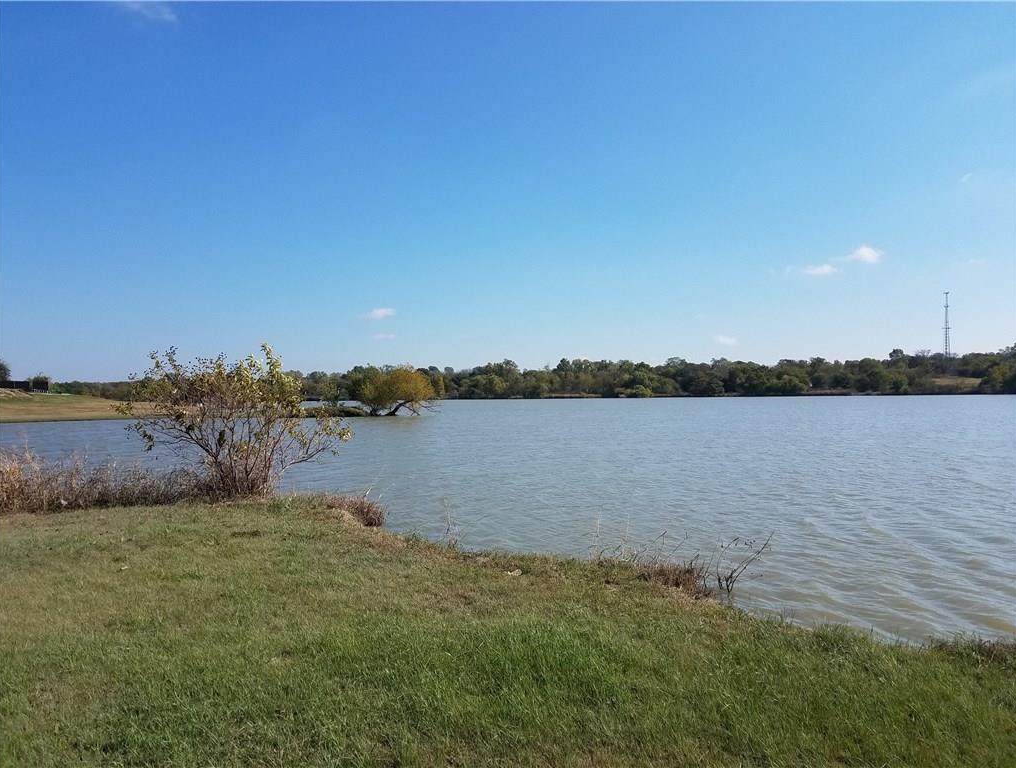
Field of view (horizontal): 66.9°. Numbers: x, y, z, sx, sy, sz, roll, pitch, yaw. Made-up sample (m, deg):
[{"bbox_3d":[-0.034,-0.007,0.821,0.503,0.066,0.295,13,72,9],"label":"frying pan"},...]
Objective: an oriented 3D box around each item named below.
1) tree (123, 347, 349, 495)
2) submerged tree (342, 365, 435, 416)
[{"bbox_3d":[-4.275,0.562,12.000,3.500,2.300,2.800,0,0,0],"label":"tree"},{"bbox_3d":[-9.167,0.499,59.000,6.800,3.950,5.200,0,0,0],"label":"submerged tree"}]

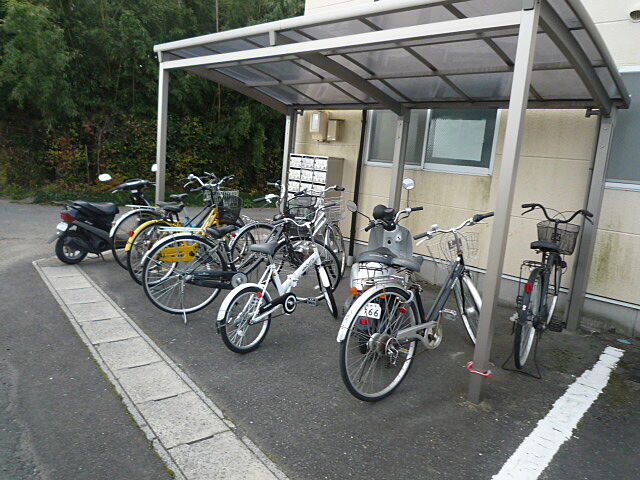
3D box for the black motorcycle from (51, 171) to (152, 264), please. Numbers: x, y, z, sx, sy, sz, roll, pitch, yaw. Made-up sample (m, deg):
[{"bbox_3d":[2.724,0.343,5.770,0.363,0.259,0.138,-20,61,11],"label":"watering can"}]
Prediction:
[{"bbox_3d":[-2.625,-0.327,5.855,0.620,1.100,1.620,11,12,33],"label":"black motorcycle"}]

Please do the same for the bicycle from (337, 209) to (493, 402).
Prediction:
[{"bbox_3d":[0.704,0.402,3.180,1.700,1.090,0.540,-5,14,-41],"label":"bicycle"}]

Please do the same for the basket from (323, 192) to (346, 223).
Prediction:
[{"bbox_3d":[0.137,-0.353,5.271,0.350,0.260,0.270,10,12,28],"label":"basket"}]

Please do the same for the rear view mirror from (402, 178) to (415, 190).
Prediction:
[{"bbox_3d":[0.751,-0.471,3.920,0.105,0.105,0.035,6,11,8],"label":"rear view mirror"}]

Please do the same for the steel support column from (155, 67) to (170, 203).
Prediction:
[{"bbox_3d":[-1.758,-0.795,5.122,0.080,2.199,0.080,14,13,41],"label":"steel support column"}]

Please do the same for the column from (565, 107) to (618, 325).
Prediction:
[{"bbox_3d":[2.399,-0.149,4.065,0.095,1.930,0.090,12,13,42],"label":"column"}]

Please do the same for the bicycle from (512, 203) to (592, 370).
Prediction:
[{"bbox_3d":[1.753,0.335,3.599,0.570,1.060,1.780,11,13,33],"label":"bicycle"}]

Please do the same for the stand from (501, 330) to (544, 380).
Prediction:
[{"bbox_3d":[1.420,0.771,3.213,0.275,0.300,0.120,11,13,33],"label":"stand"}]

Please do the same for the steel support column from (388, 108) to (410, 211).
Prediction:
[{"bbox_3d":[0.932,-0.528,5.642,0.080,2.100,0.090,13,13,41],"label":"steel support column"}]

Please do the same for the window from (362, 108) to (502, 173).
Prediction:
[{"bbox_3d":[1.204,-1.302,5.208,1.655,1.012,0.090,14,14,41],"label":"window"}]

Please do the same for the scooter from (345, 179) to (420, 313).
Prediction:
[{"bbox_3d":[0.508,0.201,3.962,0.640,1.200,1.660,7,11,15],"label":"scooter"}]

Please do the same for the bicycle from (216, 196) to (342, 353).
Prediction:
[{"bbox_3d":[-0.267,0.264,3.765,0.520,1.060,1.500,12,13,37],"label":"bicycle"}]

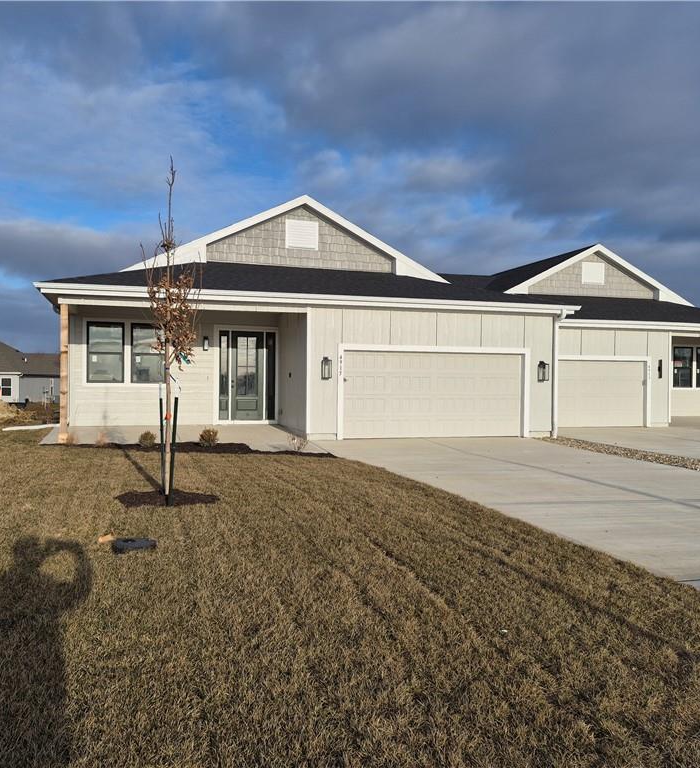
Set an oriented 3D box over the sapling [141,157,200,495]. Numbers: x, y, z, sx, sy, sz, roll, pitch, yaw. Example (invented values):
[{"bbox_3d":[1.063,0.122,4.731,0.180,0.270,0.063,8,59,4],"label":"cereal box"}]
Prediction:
[{"bbox_3d":[-2.183,-0.711,8.273,0.730,4.110,0.730,0,0,-15],"label":"sapling"}]

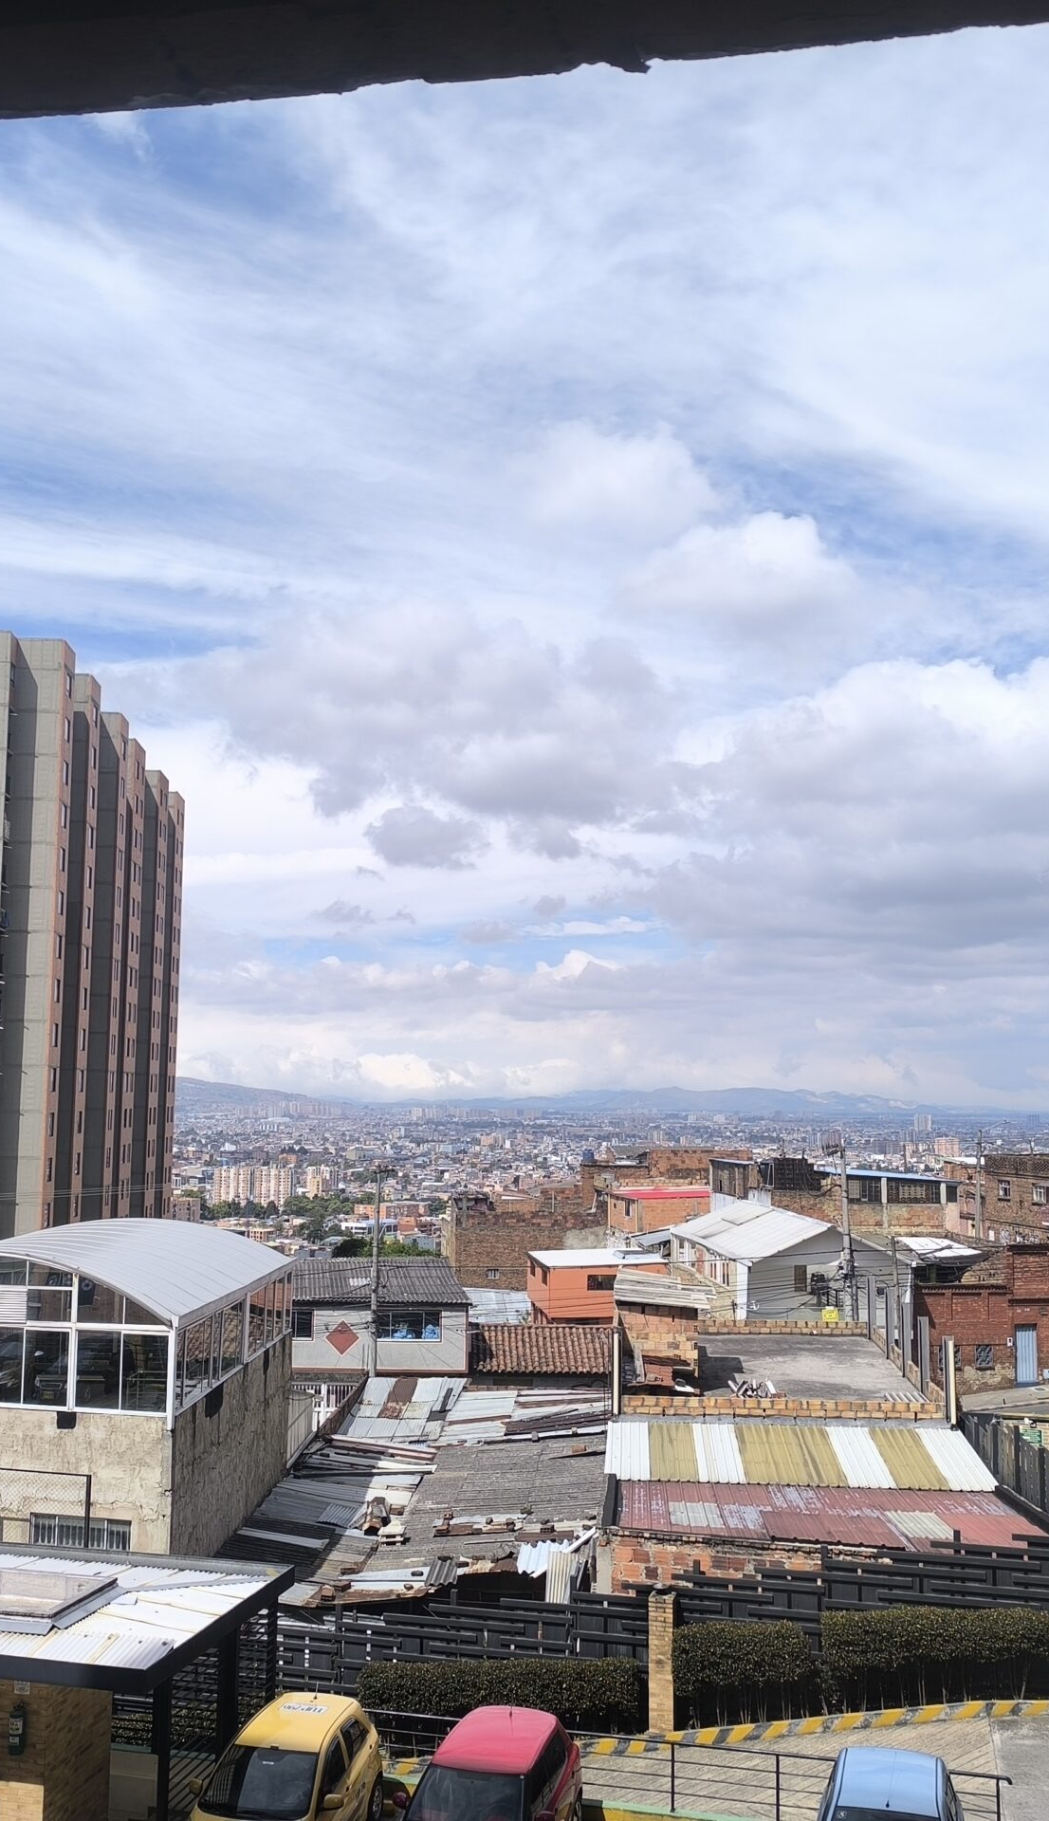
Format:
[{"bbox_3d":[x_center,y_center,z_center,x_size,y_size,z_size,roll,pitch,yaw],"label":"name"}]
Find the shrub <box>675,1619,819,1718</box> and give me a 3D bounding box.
[{"bbox_3d":[3.321,11.478,24.277,2.100,1.400,0.850,-1,-6,10],"label":"shrub"}]

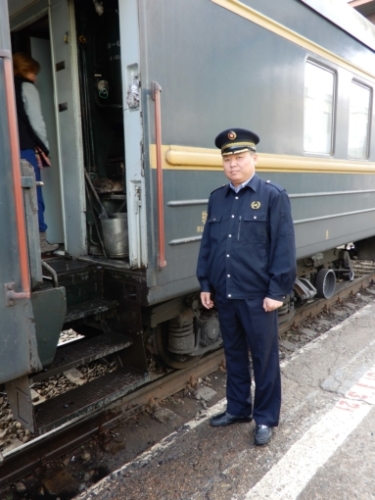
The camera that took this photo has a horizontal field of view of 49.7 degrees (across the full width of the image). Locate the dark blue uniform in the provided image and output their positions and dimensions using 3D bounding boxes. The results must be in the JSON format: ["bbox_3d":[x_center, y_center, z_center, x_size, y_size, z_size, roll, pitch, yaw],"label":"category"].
[{"bbox_3d":[0.340,0.333,2.336,0.590,1.490,0.350,6,12,36],"label":"dark blue uniform"}]

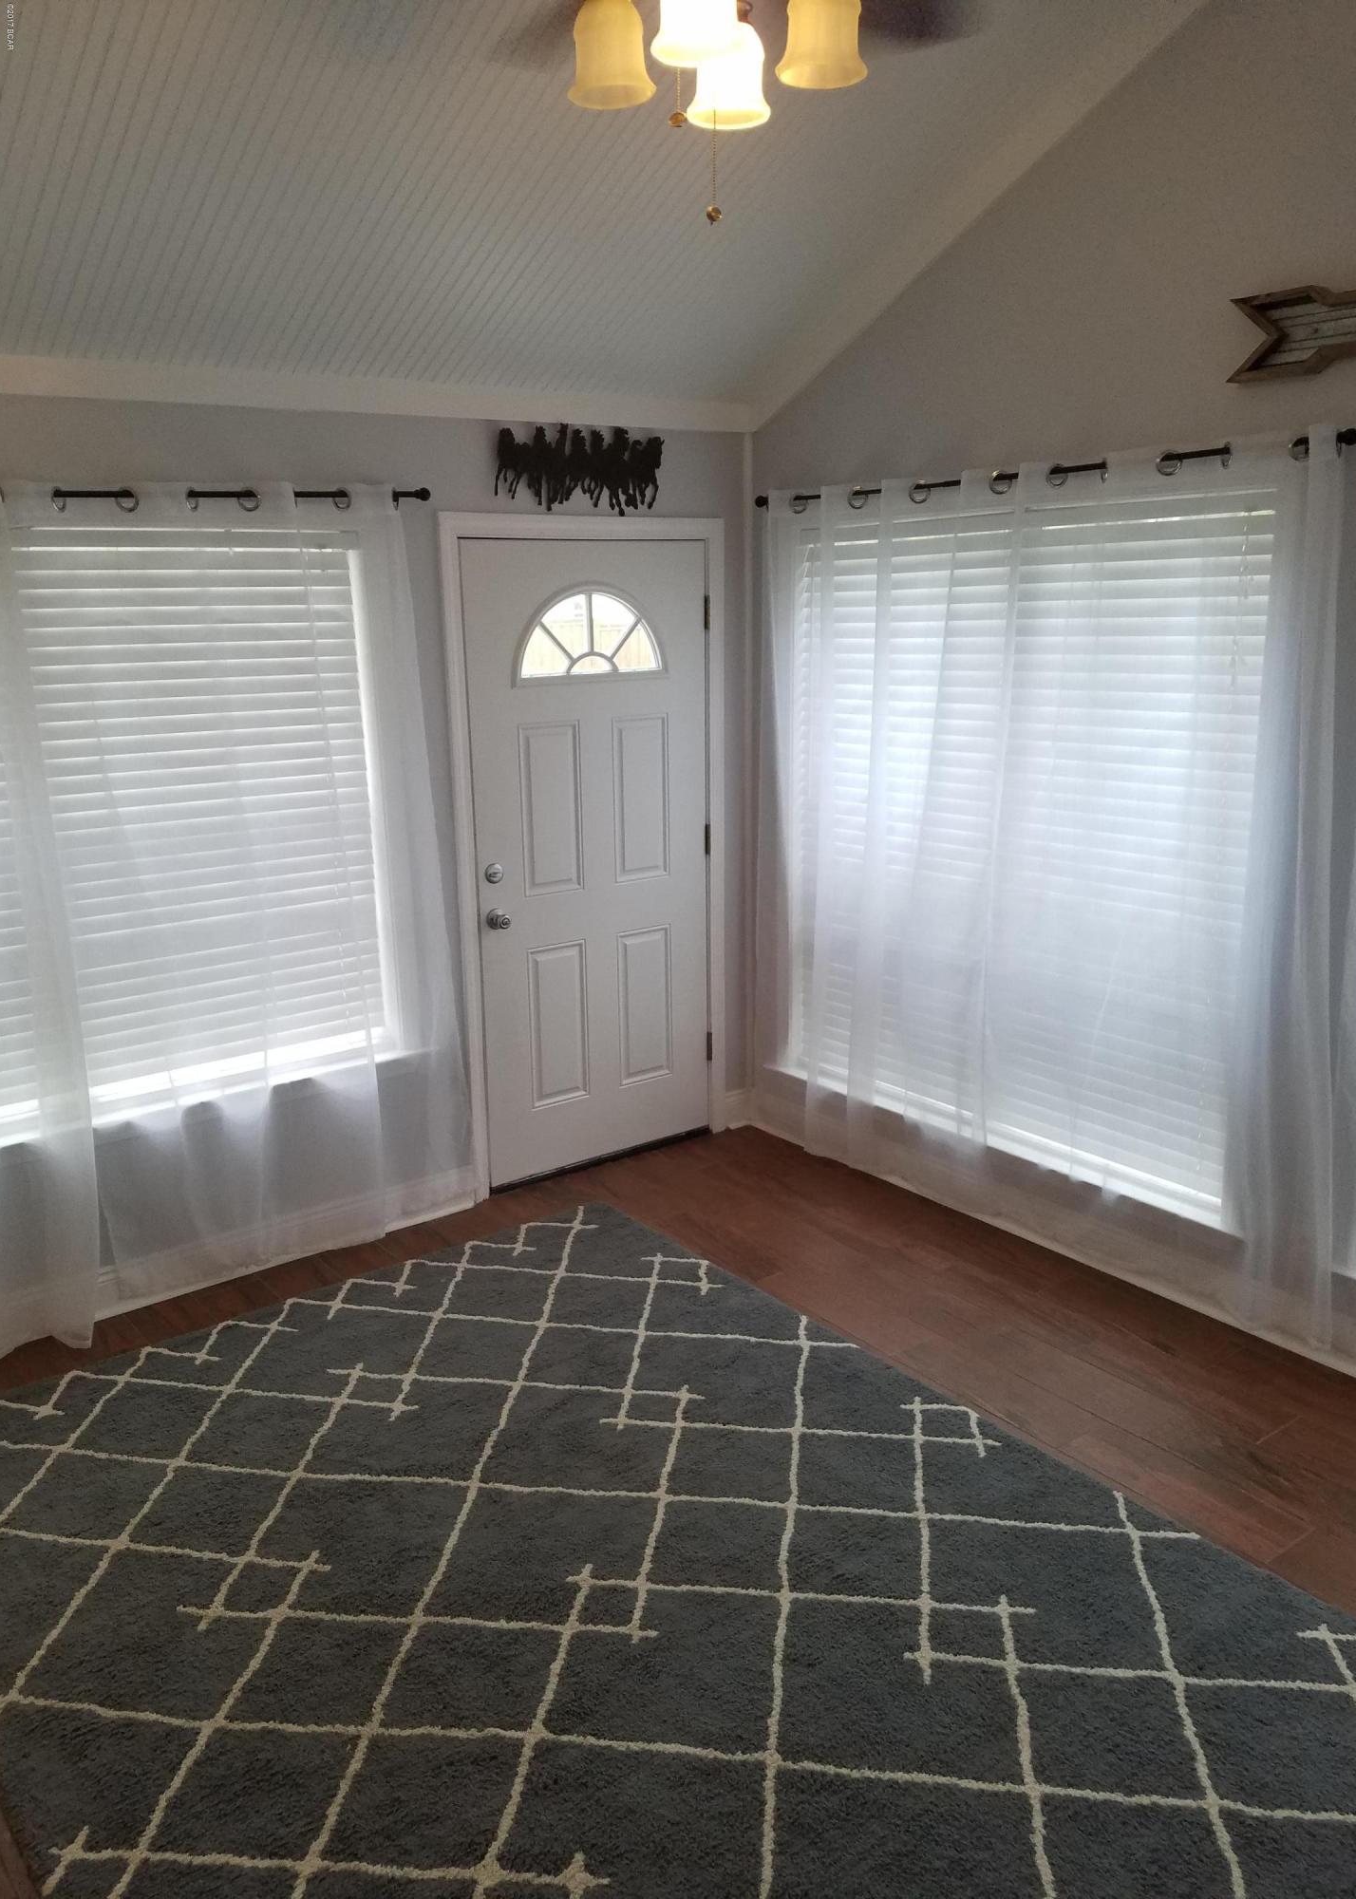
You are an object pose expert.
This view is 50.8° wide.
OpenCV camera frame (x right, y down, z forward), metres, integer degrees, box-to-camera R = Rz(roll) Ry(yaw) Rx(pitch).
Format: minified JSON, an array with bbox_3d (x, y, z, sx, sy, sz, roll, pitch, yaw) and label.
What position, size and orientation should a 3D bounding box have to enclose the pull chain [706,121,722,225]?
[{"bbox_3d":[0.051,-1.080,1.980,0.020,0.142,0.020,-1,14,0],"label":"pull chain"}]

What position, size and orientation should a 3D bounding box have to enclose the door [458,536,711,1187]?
[{"bbox_3d":[-0.270,-0.301,4.658,1.035,2.120,0.120,-11,17,-36],"label":"door"}]

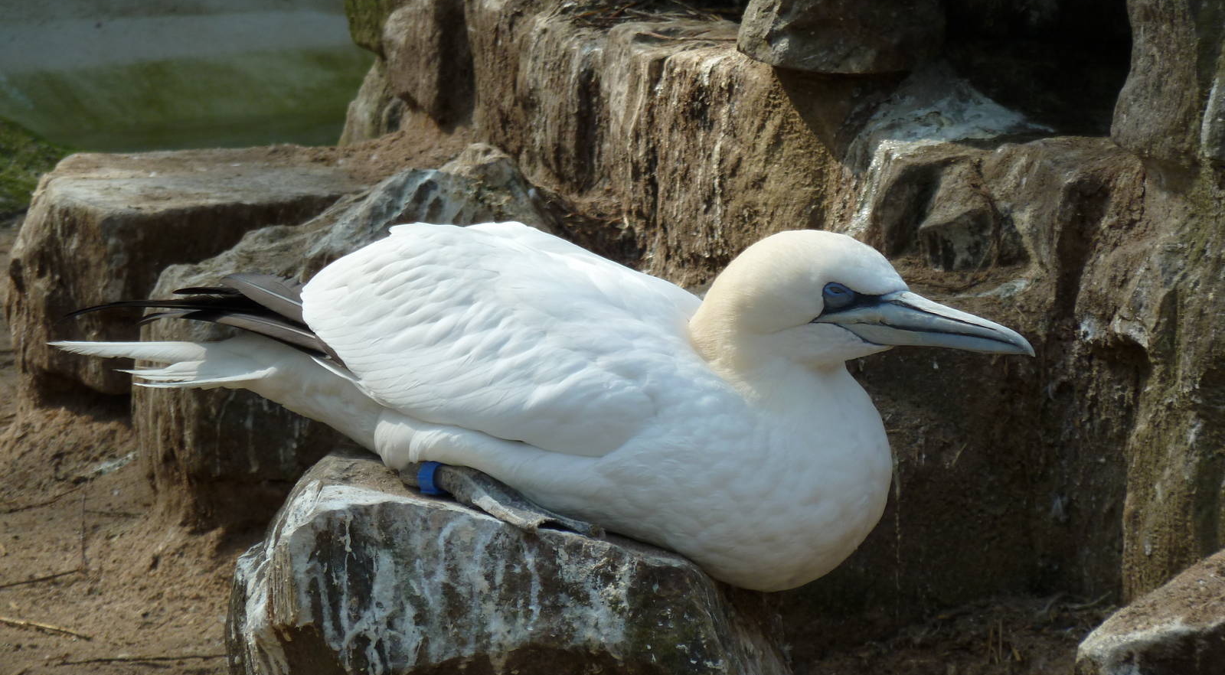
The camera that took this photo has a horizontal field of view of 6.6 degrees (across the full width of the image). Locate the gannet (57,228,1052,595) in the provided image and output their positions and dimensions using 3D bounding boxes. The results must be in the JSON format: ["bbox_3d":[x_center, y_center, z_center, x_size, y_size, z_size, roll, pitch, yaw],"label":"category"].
[{"bbox_3d":[-0.047,0.044,7.300,0.680,0.240,0.220,3,11,14],"label":"gannet"}]

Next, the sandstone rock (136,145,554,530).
[{"bbox_3d":[-0.204,-0.003,8.050,0.310,0.260,0.260,-2,11,-11],"label":"sandstone rock"}]

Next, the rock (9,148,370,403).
[{"bbox_3d":[-0.335,-0.051,8.500,0.300,0.165,0.270,-2,11,-11],"label":"rock"}]

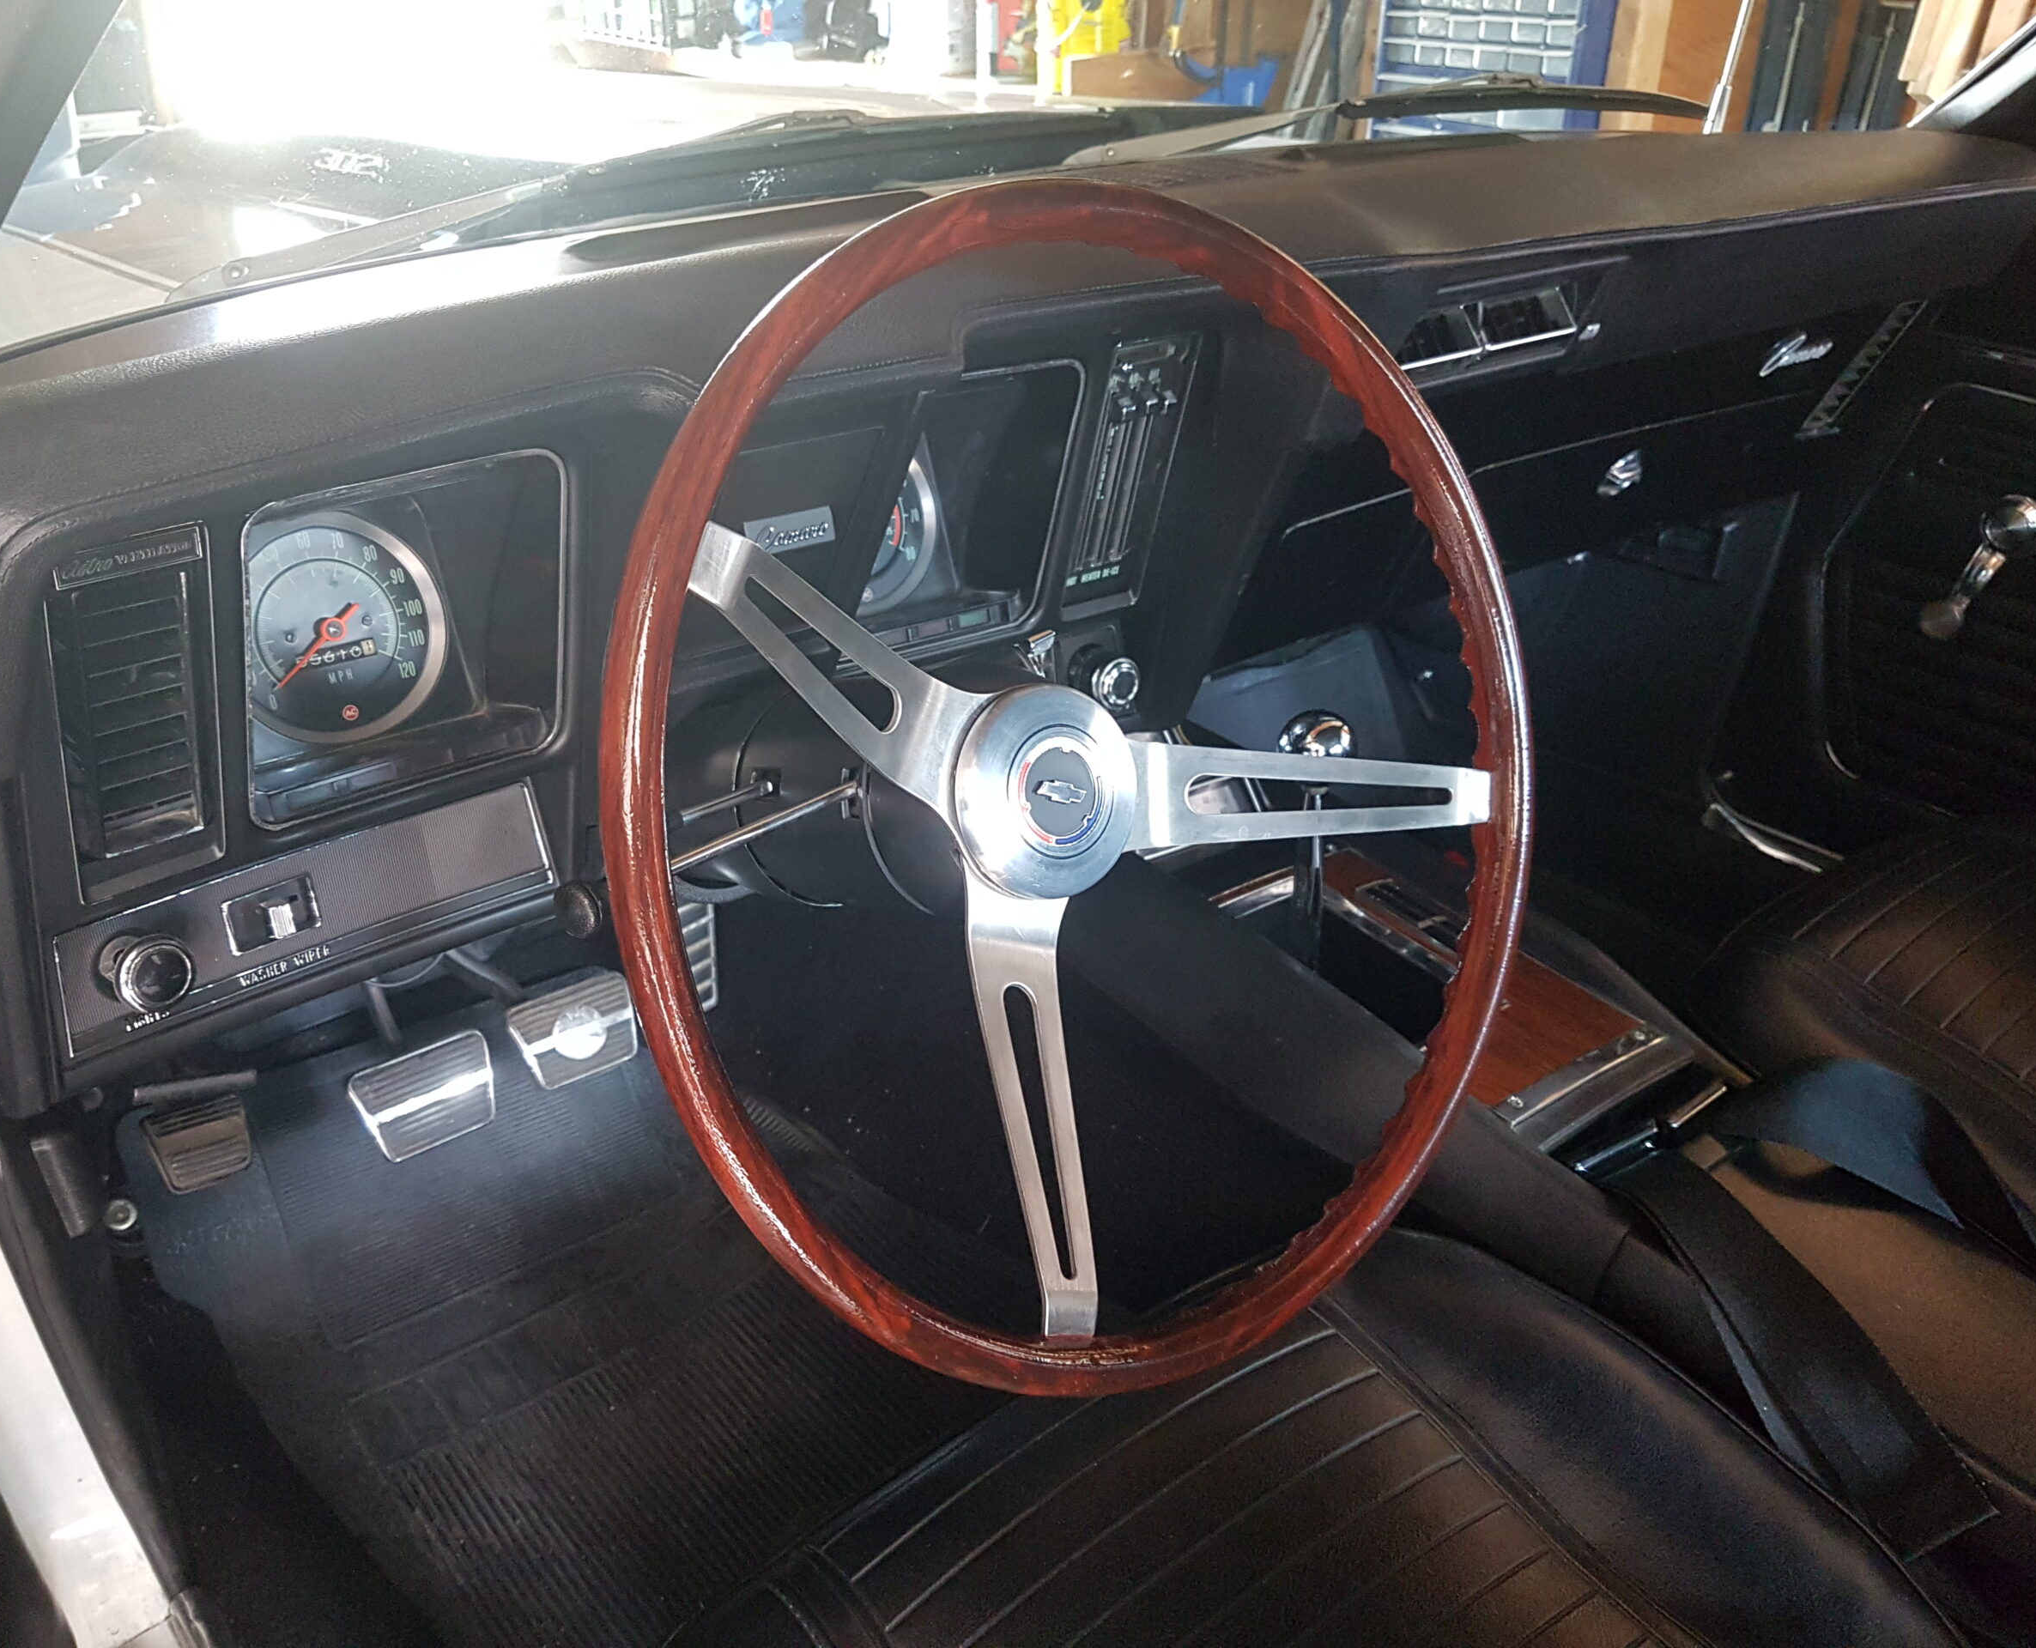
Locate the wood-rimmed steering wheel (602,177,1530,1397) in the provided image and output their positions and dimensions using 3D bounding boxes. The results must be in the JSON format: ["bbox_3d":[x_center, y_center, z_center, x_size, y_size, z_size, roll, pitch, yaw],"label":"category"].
[{"bbox_3d":[0.023,-0.012,0.596,0.404,0.404,0.105,-21,13,-35],"label":"wood-rimmed steering wheel"}]

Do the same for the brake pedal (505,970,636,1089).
[{"bbox_3d":[-0.292,0.139,1.088,0.085,0.056,0.025,-21,0,-35],"label":"brake pedal"}]

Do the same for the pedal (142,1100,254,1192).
[{"bbox_3d":[-0.567,0.222,1.143,0.061,0.052,0.025,-21,0,-35],"label":"pedal"}]

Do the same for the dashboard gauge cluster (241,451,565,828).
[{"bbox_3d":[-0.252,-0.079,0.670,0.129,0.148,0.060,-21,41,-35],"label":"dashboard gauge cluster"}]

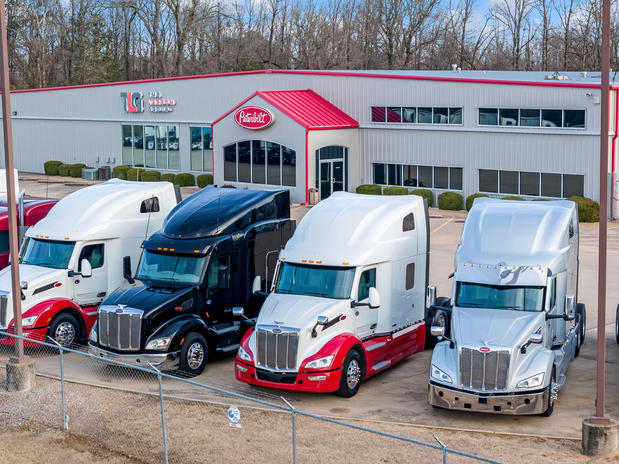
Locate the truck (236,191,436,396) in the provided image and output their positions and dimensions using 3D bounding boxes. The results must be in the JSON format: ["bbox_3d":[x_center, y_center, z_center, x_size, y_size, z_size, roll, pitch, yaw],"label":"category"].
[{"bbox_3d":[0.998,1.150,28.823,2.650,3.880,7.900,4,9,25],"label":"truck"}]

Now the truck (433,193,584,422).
[{"bbox_3d":[4.575,1.321,27.665,2.650,3.880,8.200,3,9,17],"label":"truck"}]

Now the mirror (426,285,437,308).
[{"bbox_3d":[2.529,1.356,25.910,0.220,0.480,0.170,3,9,17],"label":"mirror"}]

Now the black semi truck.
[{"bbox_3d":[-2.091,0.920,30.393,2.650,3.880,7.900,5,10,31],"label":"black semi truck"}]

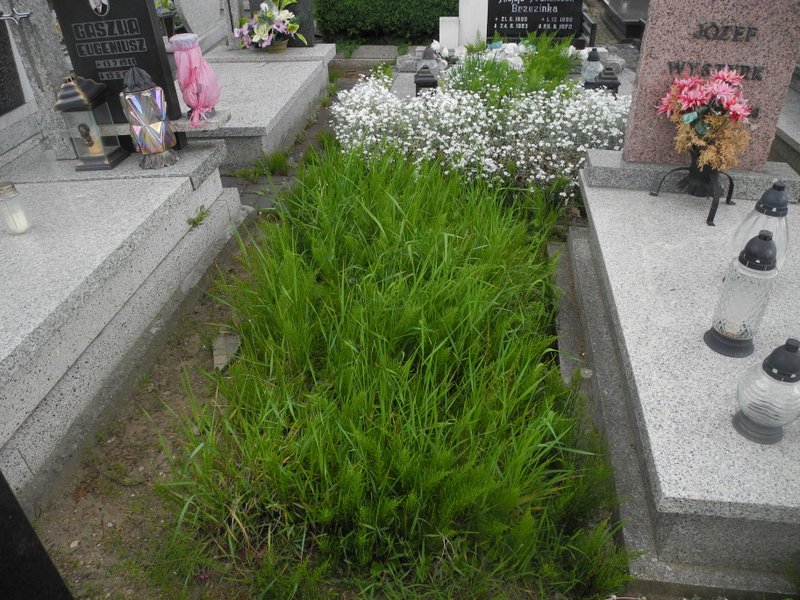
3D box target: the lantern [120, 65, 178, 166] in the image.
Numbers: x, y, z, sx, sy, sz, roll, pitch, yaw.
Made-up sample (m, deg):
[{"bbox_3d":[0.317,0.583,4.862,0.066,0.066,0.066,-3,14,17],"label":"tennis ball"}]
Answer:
[{"bbox_3d":[-1.096,-0.804,2.830,0.191,0.414,0.191,2,35,8],"label":"lantern"}]

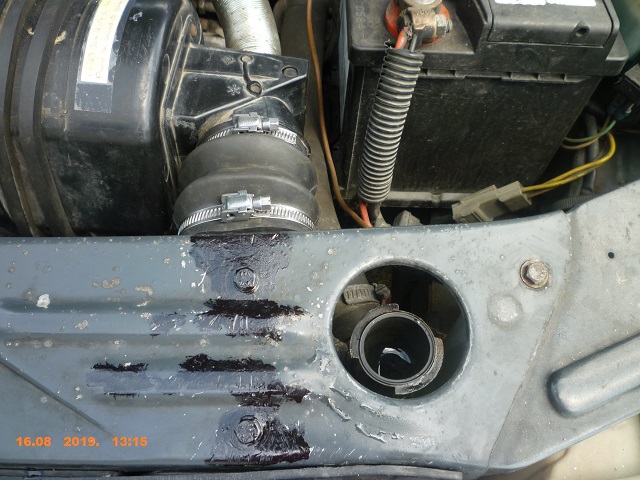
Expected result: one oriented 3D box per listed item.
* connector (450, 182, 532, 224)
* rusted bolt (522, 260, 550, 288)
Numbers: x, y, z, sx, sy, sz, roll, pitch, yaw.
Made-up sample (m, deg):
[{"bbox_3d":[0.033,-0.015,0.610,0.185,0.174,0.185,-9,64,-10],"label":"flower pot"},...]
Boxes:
[{"bbox_3d":[0.120,-0.025,0.375,0.054,0.018,0.022,-24,66,-14],"label":"connector"},{"bbox_3d":[0.117,0.018,0.291,0.016,0.008,0.016,-1,71,2],"label":"rusted bolt"}]

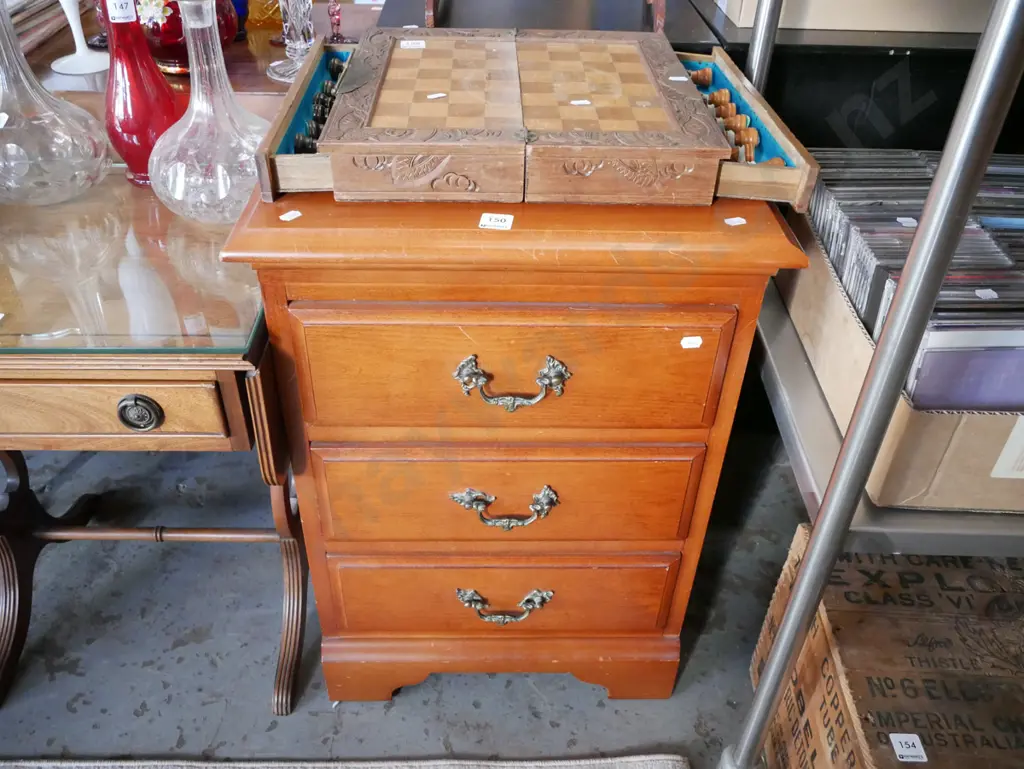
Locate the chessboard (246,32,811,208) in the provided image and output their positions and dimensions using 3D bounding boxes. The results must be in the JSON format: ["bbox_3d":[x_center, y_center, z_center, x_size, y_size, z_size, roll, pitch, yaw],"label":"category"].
[{"bbox_3d":[0.022,-0.327,1.049,0.557,0.068,0.404,0,37,-2],"label":"chessboard"}]

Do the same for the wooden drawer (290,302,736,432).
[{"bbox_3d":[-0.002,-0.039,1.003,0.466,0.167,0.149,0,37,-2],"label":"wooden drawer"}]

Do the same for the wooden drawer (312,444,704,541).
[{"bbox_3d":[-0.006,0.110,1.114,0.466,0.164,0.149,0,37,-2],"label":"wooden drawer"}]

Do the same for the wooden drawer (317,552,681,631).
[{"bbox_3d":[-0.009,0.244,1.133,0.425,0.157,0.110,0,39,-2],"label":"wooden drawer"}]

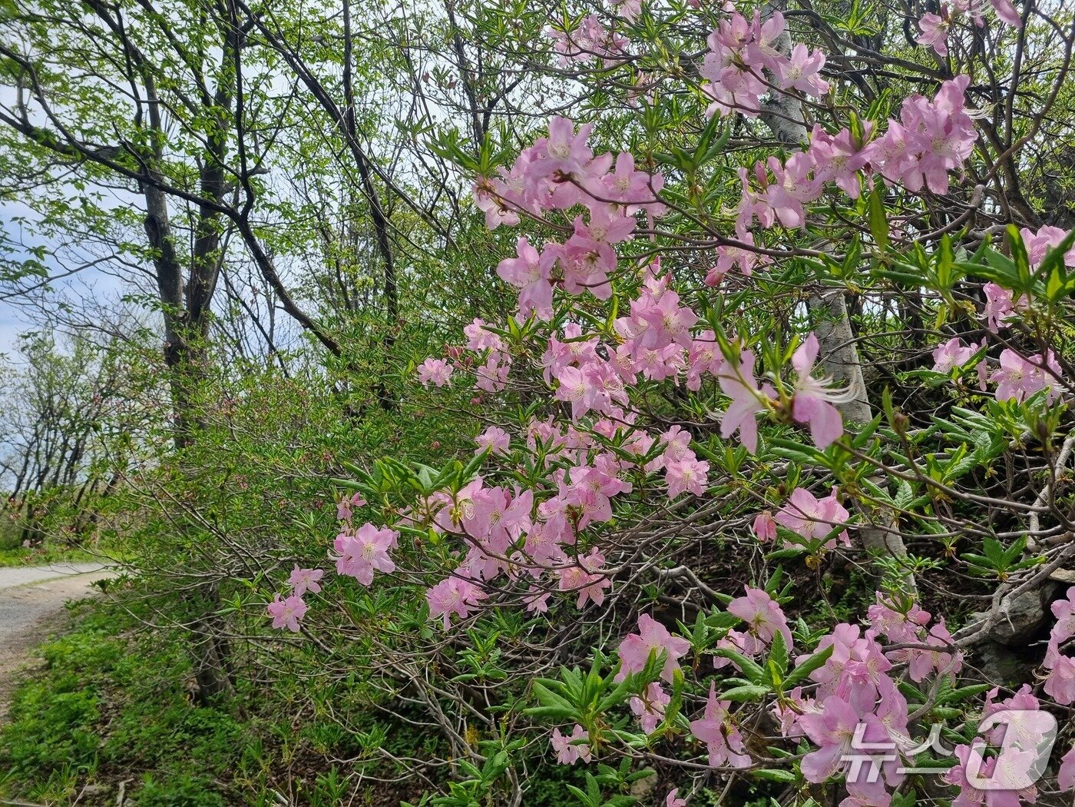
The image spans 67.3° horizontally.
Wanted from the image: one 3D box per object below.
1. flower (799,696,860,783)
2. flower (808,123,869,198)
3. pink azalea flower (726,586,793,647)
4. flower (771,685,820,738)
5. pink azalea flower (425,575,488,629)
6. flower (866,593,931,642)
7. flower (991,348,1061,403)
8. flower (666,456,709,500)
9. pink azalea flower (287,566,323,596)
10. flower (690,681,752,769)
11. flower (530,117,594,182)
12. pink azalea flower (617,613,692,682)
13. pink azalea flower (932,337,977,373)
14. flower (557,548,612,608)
[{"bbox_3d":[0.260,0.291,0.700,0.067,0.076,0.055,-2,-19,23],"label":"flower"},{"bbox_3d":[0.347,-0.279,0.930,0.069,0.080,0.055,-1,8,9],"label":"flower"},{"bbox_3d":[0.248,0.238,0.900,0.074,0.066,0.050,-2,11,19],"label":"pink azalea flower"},{"bbox_3d":[0.286,0.336,0.880,0.060,0.059,0.050,-1,-26,12],"label":"flower"},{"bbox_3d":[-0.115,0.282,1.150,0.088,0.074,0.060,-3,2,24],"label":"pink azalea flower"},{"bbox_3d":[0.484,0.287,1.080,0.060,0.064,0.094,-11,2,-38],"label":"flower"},{"bbox_3d":[0.618,-0.033,1.020,0.088,0.073,0.055,-4,-1,36],"label":"flower"},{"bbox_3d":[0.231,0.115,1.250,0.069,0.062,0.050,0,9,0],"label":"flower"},{"bbox_3d":[-0.418,0.319,1.450,0.065,0.057,0.050,1,-12,-16],"label":"pink azalea flower"},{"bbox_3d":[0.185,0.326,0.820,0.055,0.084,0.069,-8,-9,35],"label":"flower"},{"bbox_3d":[0.025,-0.265,0.840,0.069,0.066,0.055,0,3,2],"label":"flower"},{"bbox_3d":[0.114,0.239,0.790,0.073,0.067,0.050,-1,-22,8],"label":"pink azalea flower"},{"bbox_3d":[0.605,-0.065,1.170,0.068,0.061,0.048,-4,0,39],"label":"pink azalea flower"},{"bbox_3d":[0.069,0.255,1.180,0.080,0.084,0.065,0,11,0],"label":"flower"}]

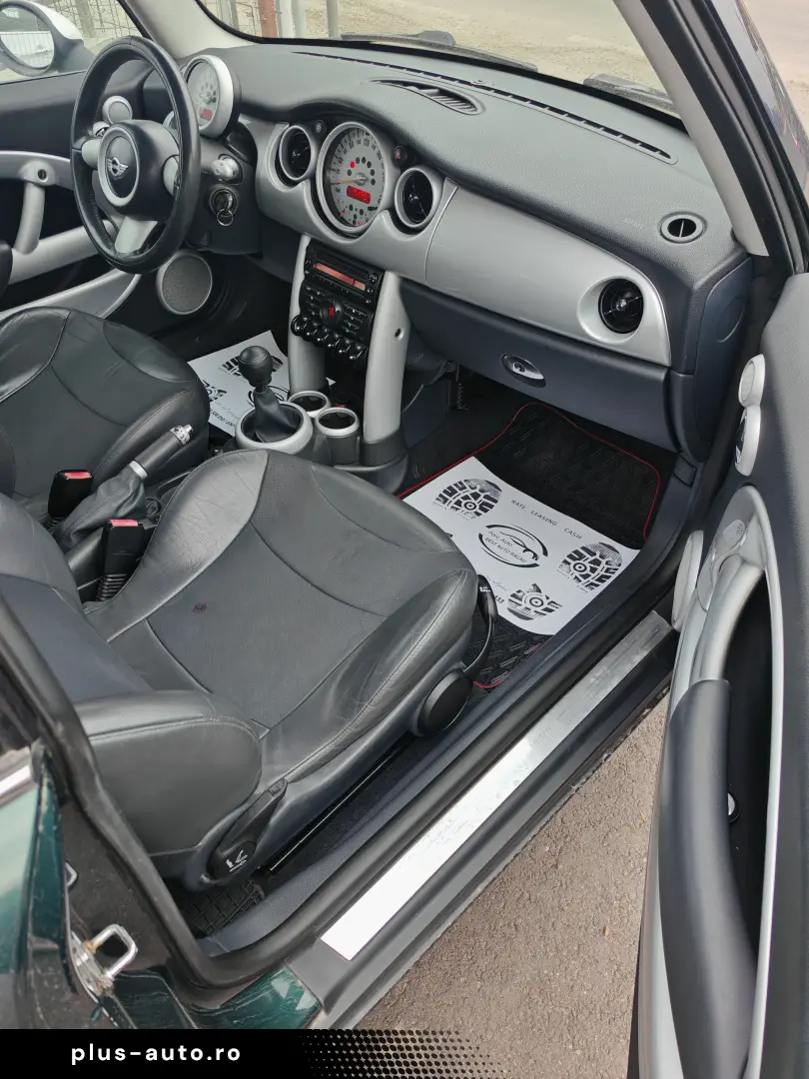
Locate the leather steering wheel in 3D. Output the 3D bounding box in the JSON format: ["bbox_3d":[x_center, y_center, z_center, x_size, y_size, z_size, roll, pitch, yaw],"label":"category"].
[{"bbox_3d":[-0.450,-0.655,1.411,0.372,0.372,0.100,32,30,33],"label":"leather steering wheel"}]

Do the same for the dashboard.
[{"bbox_3d":[0.014,-0.588,1.423,1.330,0.410,0.410,32,50,33],"label":"dashboard"}]

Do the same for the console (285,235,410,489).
[{"bbox_3d":[-0.105,-0.311,1.477,0.275,0.420,0.220,32,50,33],"label":"console"}]

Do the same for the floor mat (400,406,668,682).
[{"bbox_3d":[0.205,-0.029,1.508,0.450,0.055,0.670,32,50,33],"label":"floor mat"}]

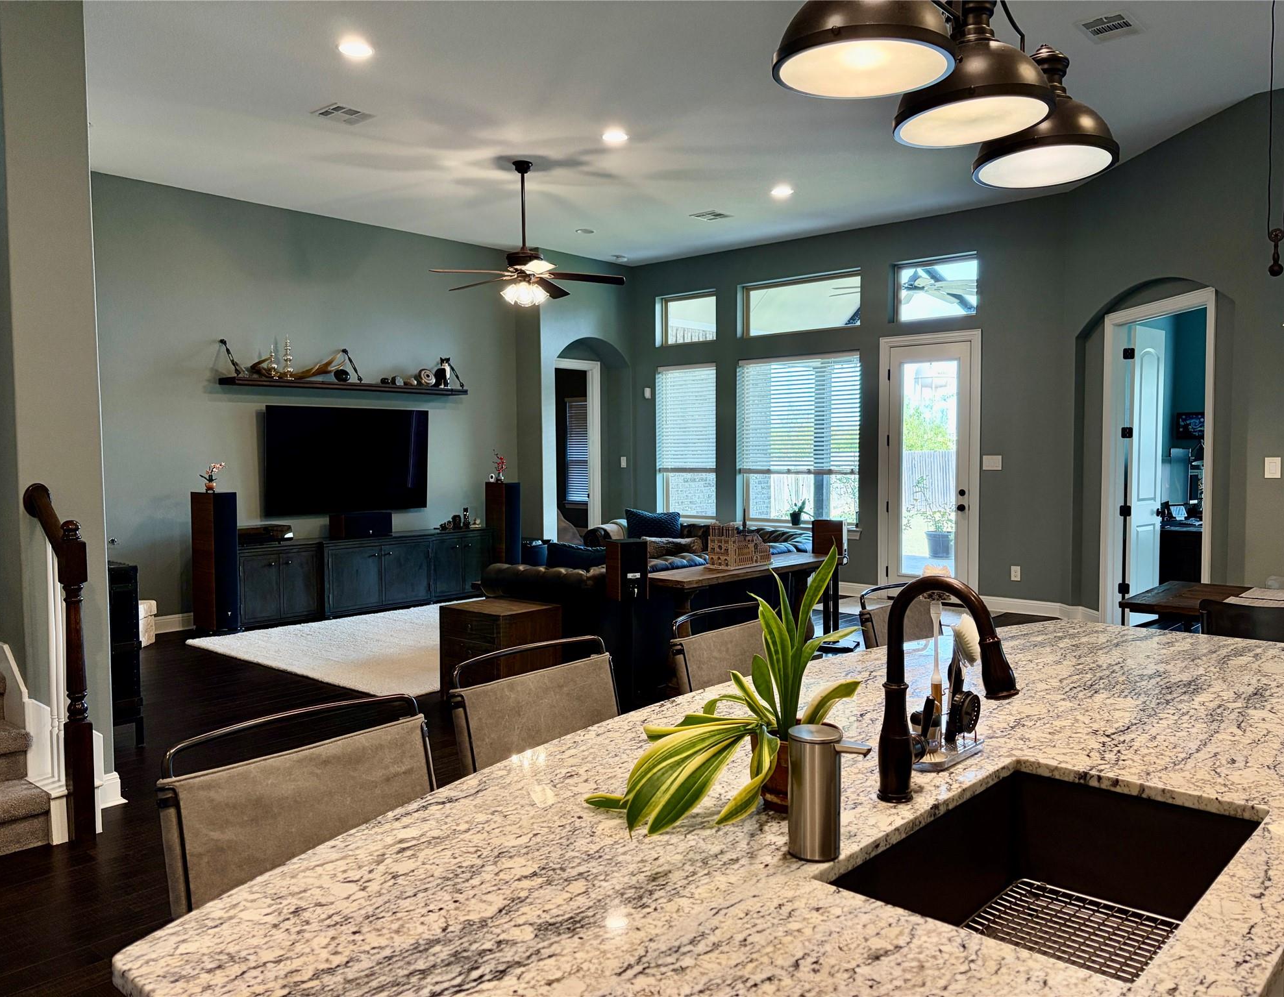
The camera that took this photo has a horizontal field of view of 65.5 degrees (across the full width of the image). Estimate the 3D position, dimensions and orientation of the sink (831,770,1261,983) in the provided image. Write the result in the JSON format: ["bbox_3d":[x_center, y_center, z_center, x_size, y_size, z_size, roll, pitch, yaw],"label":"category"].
[{"bbox_3d":[0.611,0.638,1.468,0.420,0.235,0.700,2,4,42],"label":"sink"}]

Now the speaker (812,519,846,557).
[{"bbox_3d":[1.415,0.334,7.558,0.250,0.340,0.195,1,3,21],"label":"speaker"}]

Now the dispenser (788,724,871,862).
[{"bbox_3d":[0.266,0.421,1.415,0.117,0.173,0.074,1,3,24],"label":"dispenser"}]

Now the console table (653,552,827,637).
[{"bbox_3d":[0.721,0.803,6.801,0.410,0.705,1.830,2,4,43],"label":"console table"}]

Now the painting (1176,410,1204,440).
[{"bbox_3d":[5.637,-0.739,10.160,0.380,0.280,0.045,2,4,41],"label":"painting"}]

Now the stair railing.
[{"bbox_3d":[-2.286,0.637,3.909,0.410,1.370,0.120,2,4,41],"label":"stair railing"}]

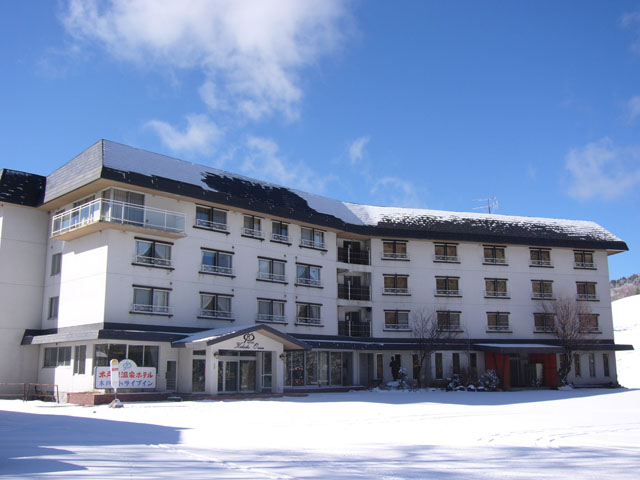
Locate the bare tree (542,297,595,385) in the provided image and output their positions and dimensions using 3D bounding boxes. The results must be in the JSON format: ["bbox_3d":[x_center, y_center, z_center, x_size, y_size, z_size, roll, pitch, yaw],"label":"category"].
[{"bbox_3d":[22.162,8.933,57.337,4.400,7.797,4.000,3,-12,-15],"label":"bare tree"}]

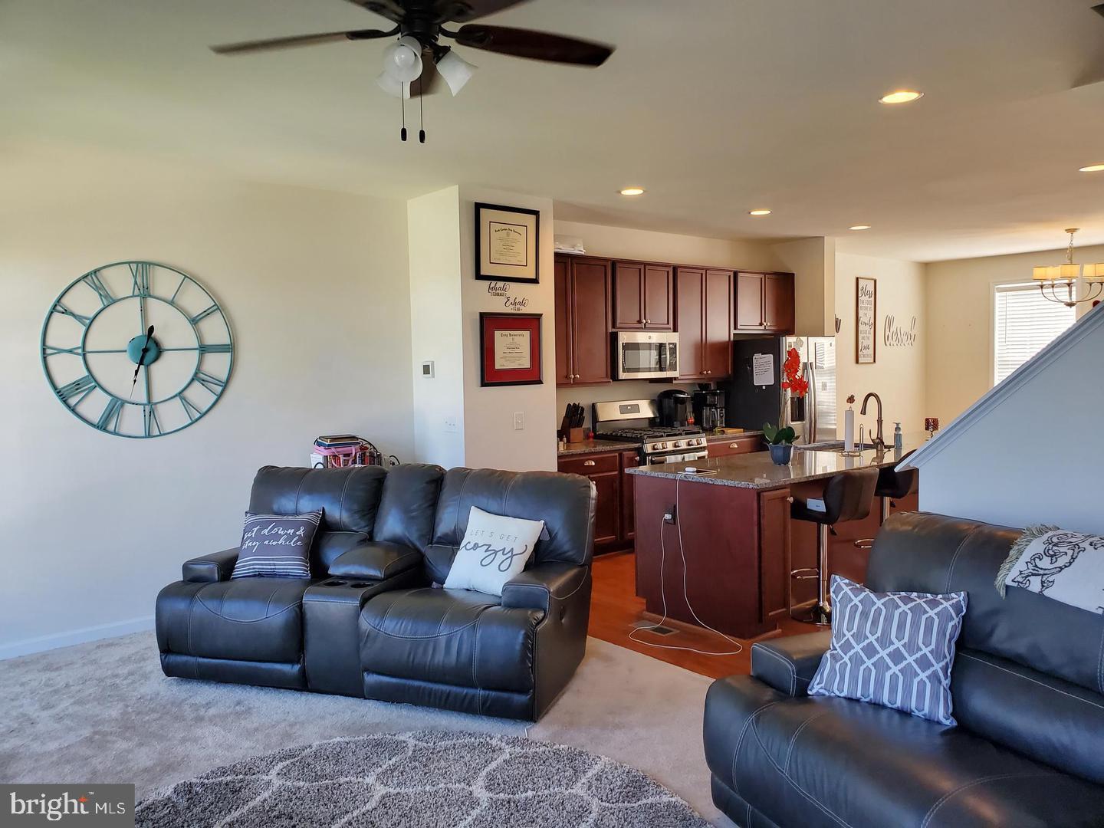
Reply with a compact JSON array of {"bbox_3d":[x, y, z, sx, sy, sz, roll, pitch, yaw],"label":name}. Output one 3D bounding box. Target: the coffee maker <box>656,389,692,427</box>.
[{"bbox_3d":[1.140,-0.013,7.709,0.250,0.370,0.320,-2,4,-15],"label":"coffee maker"}]

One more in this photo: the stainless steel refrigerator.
[{"bbox_3d":[2.299,0.116,8.323,0.850,1.768,0.820,-4,5,-40],"label":"stainless steel refrigerator"}]

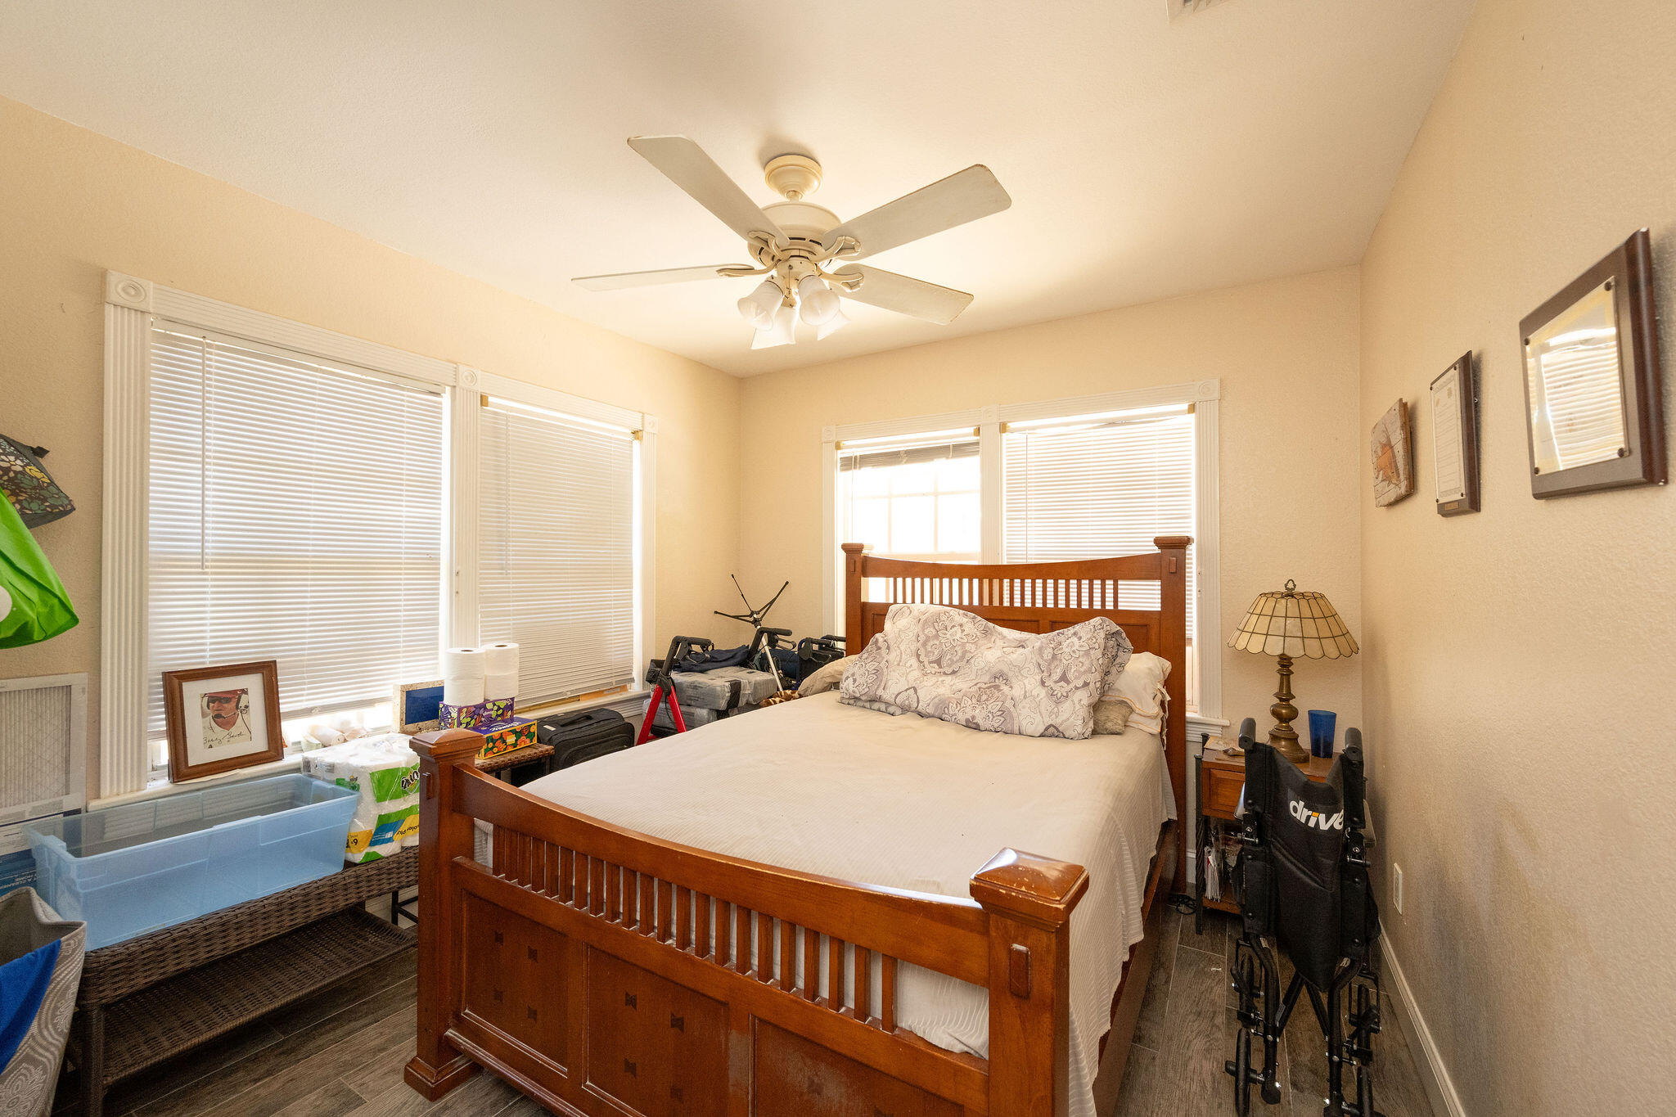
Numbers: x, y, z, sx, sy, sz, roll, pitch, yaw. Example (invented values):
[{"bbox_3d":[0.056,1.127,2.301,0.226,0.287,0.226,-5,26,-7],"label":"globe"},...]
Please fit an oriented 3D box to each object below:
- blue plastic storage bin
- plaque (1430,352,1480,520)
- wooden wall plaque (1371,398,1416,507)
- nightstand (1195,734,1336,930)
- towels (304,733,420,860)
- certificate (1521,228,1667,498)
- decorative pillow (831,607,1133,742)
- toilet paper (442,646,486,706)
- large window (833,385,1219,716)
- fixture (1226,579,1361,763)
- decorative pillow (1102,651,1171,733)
[{"bbox_3d":[-1.630,0.750,1.673,0.375,0.212,0.530,0,-1,35],"label":"blue plastic storage bin"},{"bbox_3d":[1.288,-0.244,1.368,0.024,0.312,0.237,-3,-2,31],"label":"plaque"},{"bbox_3d":[1.596,-0.293,1.886,0.030,0.255,0.365,-3,-2,31],"label":"wooden wall plaque"},{"bbox_3d":[1.591,1.029,2.365,0.500,0.650,0.360,0,-1,31],"label":"nightstand"},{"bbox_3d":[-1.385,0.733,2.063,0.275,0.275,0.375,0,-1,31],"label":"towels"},{"bbox_3d":[0.998,-0.228,0.876,0.022,0.285,0.330,-3,-2,31],"label":"certificate"},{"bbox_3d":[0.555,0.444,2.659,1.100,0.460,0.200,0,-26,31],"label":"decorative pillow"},{"bbox_3d":[-1.327,0.423,2.317,0.122,0.187,0.122,0,-1,31],"label":"toilet paper"},{"bbox_3d":[0.725,-0.039,3.092,1.880,1.370,0.080,0,-1,31],"label":"large window"},{"bbox_3d":[1.619,0.398,2.343,0.390,0.650,0.390,0,-1,31],"label":"fixture"},{"bbox_3d":[0.967,0.504,2.587,0.620,0.280,0.380,0,-1,31],"label":"decorative pillow"}]

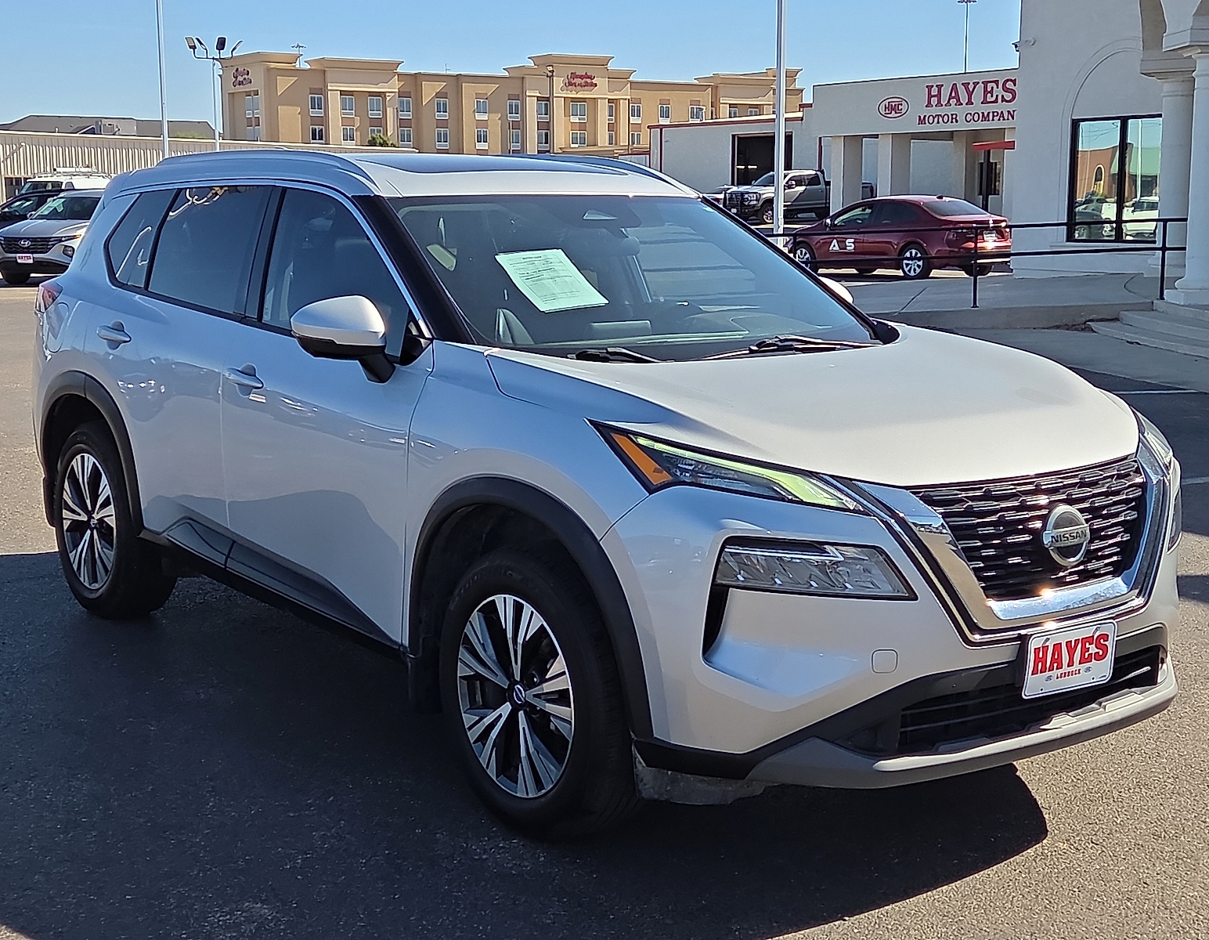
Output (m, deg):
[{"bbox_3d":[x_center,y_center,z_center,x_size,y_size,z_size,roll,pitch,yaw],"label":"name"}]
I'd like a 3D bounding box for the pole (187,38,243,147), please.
[{"bbox_3d":[-13.050,-11.083,58.526,1.850,6.900,1.200,0,9,0],"label":"pole"}]

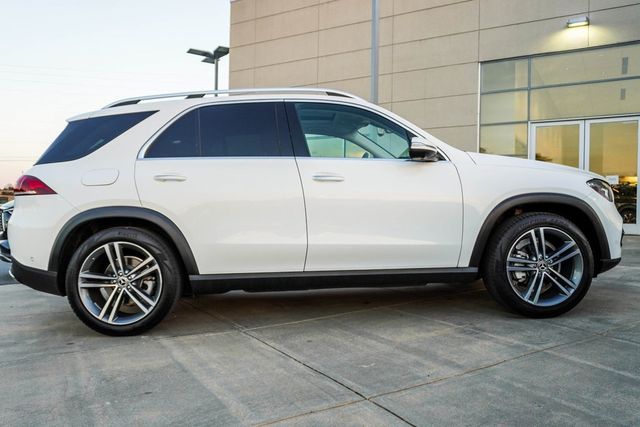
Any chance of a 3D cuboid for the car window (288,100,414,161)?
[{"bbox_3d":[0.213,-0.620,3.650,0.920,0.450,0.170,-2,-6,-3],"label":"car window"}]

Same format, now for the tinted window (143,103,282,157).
[{"bbox_3d":[-0.749,-0.597,3.584,0.980,0.450,0.060,-2,-20,-4],"label":"tinted window"}]

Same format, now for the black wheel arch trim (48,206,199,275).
[{"bbox_3d":[-1.336,0.193,3.422,1.000,0.490,0.100,-2,1,-4],"label":"black wheel arch trim"}]

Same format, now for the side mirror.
[{"bbox_3d":[0.724,-0.446,3.504,0.190,0.180,0.240,-2,1,-4],"label":"side mirror"}]

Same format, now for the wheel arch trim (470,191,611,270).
[{"bbox_3d":[1.577,0.109,3.614,1.040,0.510,0.120,-2,1,-4],"label":"wheel arch trim"}]

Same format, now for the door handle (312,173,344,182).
[{"bbox_3d":[0.059,-0.252,3.499,0.225,0.060,0.055,-2,1,-4],"label":"door handle"}]

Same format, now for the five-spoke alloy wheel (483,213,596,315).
[{"bbox_3d":[1.615,0.374,3.705,0.770,0.765,0.270,-2,1,-4],"label":"five-spoke alloy wheel"}]

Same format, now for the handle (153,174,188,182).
[{"bbox_3d":[-1.032,-0.240,3.431,0.225,0.055,0.055,-2,1,-4],"label":"handle"}]

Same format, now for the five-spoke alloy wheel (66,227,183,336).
[{"bbox_3d":[-1.368,0.468,3.518,0.765,0.755,0.270,-2,1,-4],"label":"five-spoke alloy wheel"}]

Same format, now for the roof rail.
[{"bbox_3d":[-0.641,-0.874,3.783,1.970,0.160,0.080,-2,1,-4],"label":"roof rail"}]

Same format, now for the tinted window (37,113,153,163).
[{"bbox_3d":[-1.578,-0.551,3.558,0.820,0.400,0.090,-2,-19,2],"label":"tinted window"}]

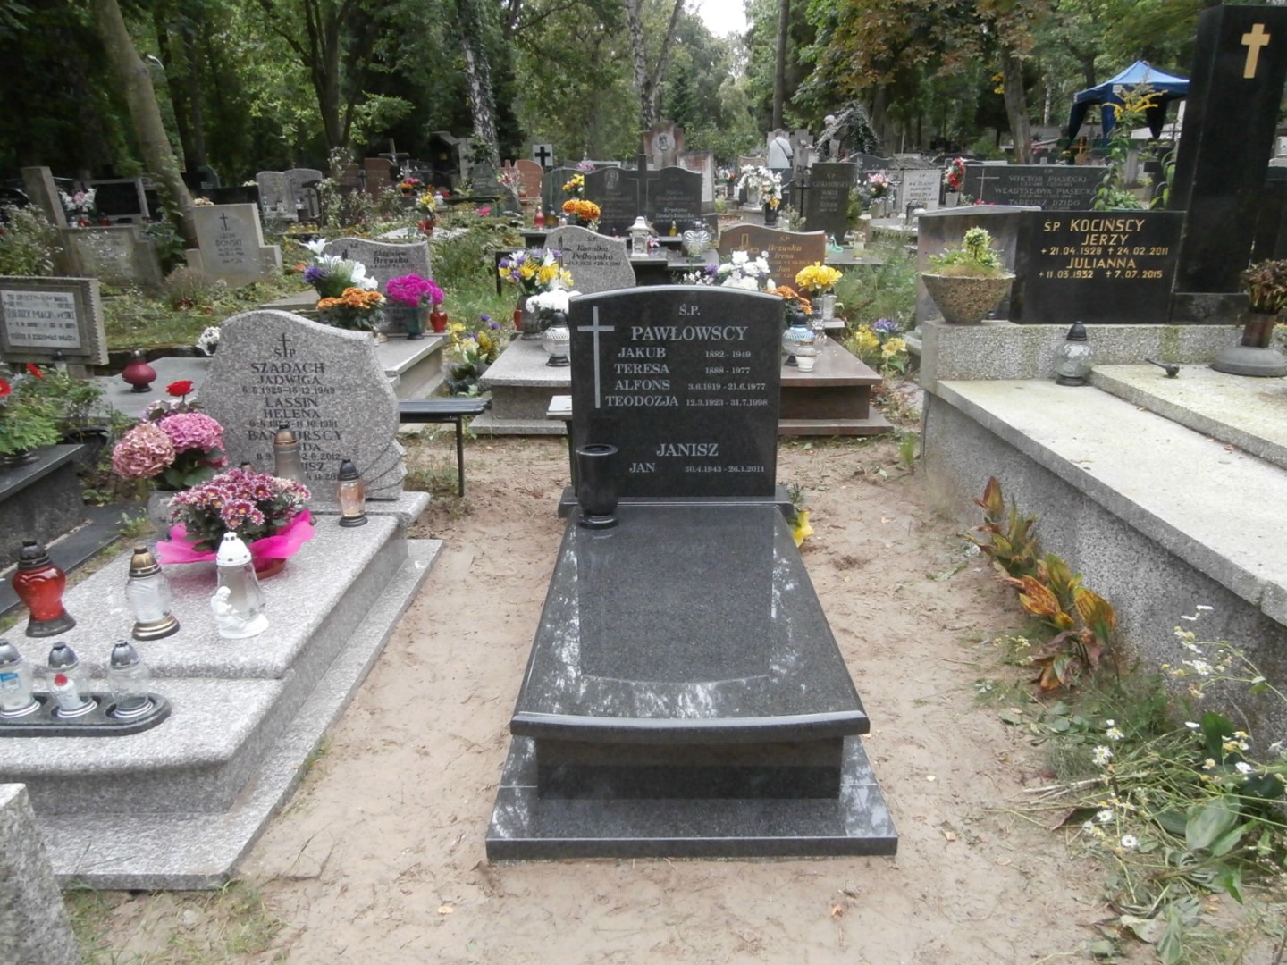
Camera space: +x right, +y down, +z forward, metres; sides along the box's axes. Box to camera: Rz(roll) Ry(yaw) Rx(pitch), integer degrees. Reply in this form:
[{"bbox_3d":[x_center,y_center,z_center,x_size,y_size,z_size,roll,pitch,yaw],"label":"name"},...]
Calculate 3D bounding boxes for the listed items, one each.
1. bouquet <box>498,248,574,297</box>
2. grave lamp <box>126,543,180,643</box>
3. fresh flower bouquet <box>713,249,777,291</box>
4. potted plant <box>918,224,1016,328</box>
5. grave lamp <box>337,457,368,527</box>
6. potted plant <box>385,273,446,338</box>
[{"bbox_3d":[-0.797,-1.579,6.692,0.540,0.360,0.420,0,18,0],"label":"bouquet"},{"bbox_3d":[-1.376,0.297,2.484,0.125,0.255,0.125,0,17,1],"label":"grave lamp"},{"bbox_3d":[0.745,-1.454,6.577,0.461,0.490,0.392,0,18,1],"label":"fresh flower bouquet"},{"bbox_3d":[1.585,-1.030,4.403,0.470,0.480,0.450,0,18,0],"label":"potted plant"},{"bbox_3d":[-1.178,0.034,3.597,0.122,0.252,0.122,0,18,1],"label":"grave lamp"},{"bbox_3d":[-1.782,-1.366,6.900,0.461,0.483,0.421,0,18,1],"label":"potted plant"}]

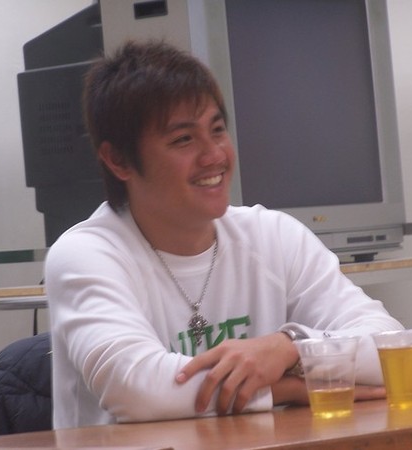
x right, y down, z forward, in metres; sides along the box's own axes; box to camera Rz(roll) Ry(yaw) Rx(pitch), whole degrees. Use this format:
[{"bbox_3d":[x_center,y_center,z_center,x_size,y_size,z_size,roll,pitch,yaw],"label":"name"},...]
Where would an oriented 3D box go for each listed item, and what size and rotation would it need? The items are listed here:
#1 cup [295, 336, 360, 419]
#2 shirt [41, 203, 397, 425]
[{"bbox_3d":[0.169,0.208,3.980,0.089,0.104,0.089,-4,1,0],"label":"cup"},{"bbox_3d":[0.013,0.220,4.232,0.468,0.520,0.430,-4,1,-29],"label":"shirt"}]

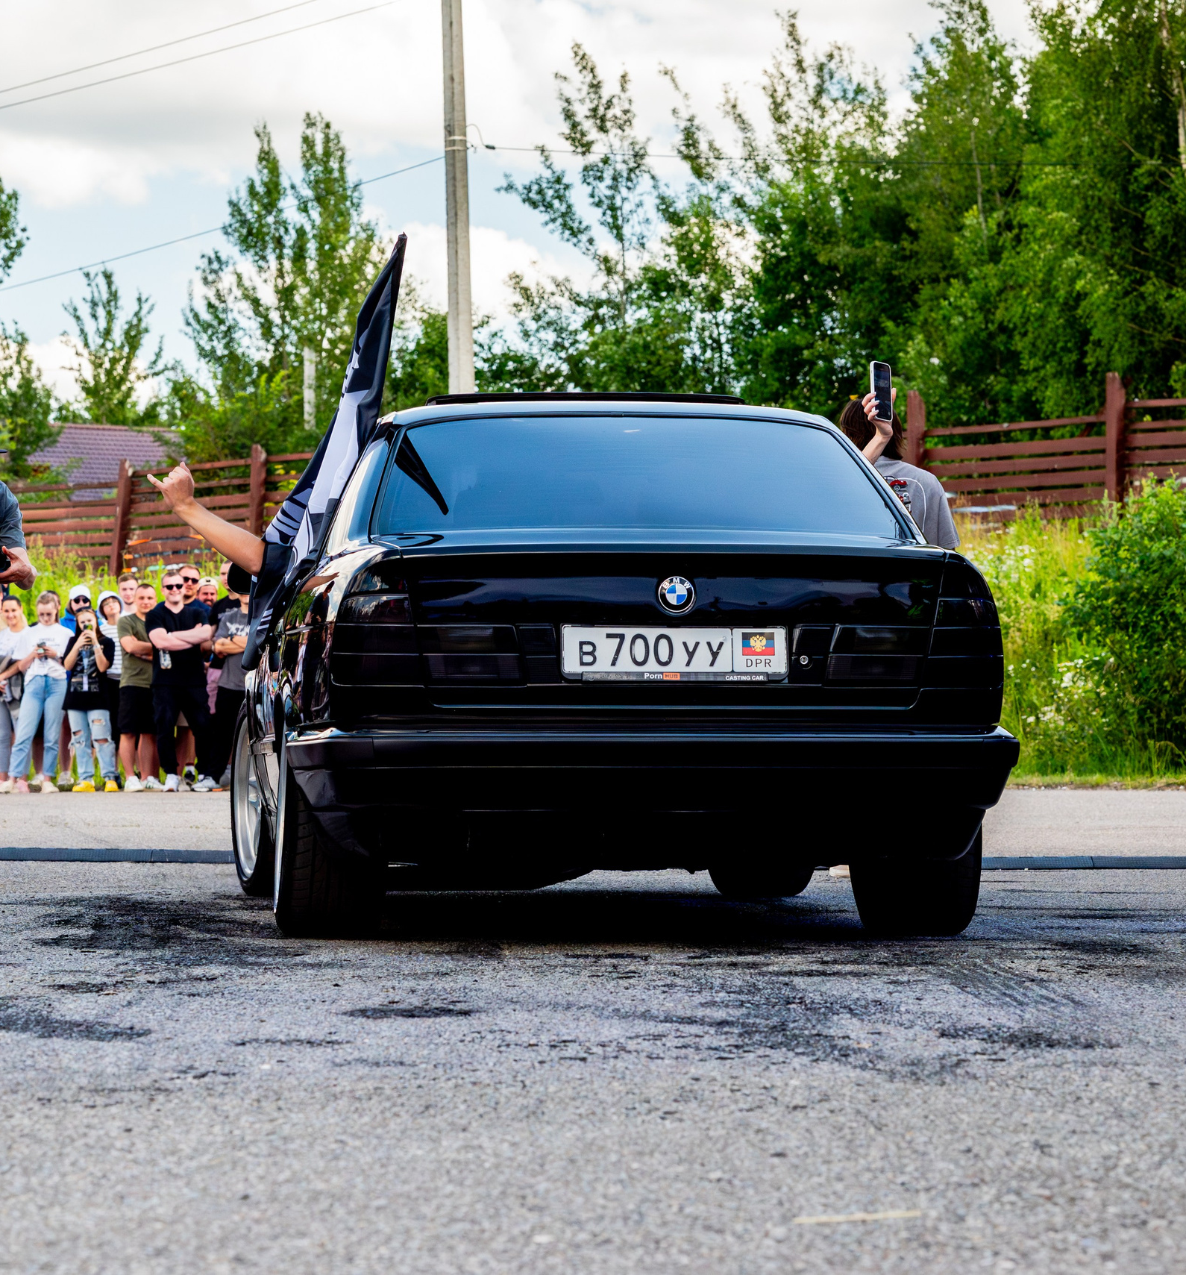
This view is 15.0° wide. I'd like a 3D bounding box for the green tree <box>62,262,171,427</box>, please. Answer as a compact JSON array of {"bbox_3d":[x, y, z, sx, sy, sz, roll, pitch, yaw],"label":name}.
[{"bbox_3d":[-9.013,-4.260,85.000,2.000,5.600,2.000,0,-1,0],"label":"green tree"}]

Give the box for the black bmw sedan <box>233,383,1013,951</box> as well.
[{"bbox_3d":[-0.039,0.069,12.744,1.780,1.430,4.700,0,-1,-6],"label":"black bmw sedan"}]

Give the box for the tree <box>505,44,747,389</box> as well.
[{"bbox_3d":[0.424,-4.470,61.000,3.400,7.200,3.200,0,-1,0],"label":"tree"}]

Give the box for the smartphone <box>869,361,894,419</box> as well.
[{"bbox_3d":[0.789,-0.678,12.350,0.011,0.158,0.077,-9,-11,42],"label":"smartphone"}]

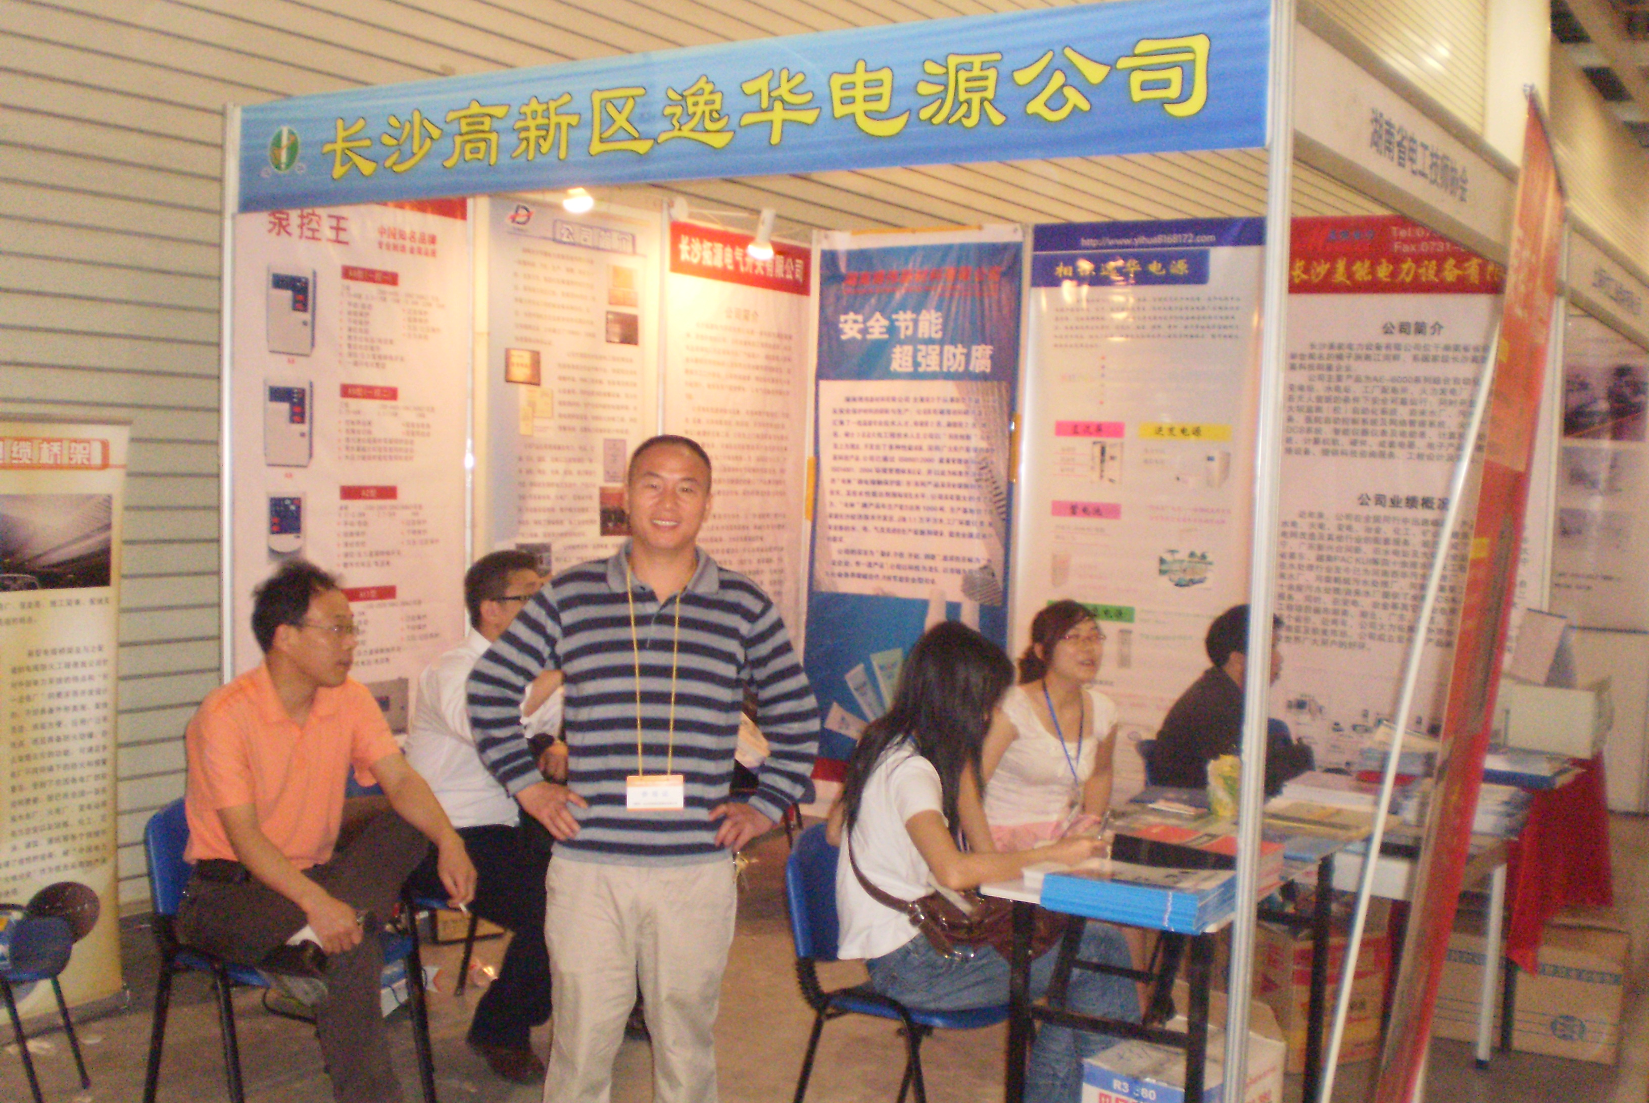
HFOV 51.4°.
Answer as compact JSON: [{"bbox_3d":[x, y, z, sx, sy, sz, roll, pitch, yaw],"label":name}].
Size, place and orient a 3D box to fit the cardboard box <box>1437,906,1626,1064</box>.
[{"bbox_3d":[1.980,1.184,4.899,0.520,0.370,0.380,3,4,23],"label":"cardboard box"}]

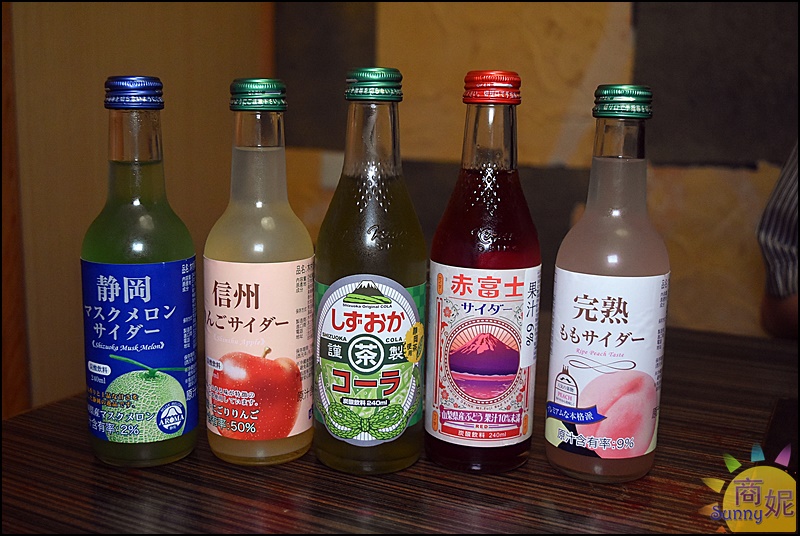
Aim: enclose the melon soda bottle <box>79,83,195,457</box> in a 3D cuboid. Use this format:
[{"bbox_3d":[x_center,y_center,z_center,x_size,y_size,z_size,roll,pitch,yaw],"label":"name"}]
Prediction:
[{"bbox_3d":[-0.133,0.001,0.478,0.057,0.195,0.057,0,11,-6],"label":"melon soda bottle"}]

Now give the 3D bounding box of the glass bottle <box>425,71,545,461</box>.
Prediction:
[{"bbox_3d":[0.043,0.002,0.479,0.057,0.201,0.057,2,11,3],"label":"glass bottle"}]

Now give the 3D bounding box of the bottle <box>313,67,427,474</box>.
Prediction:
[{"bbox_3d":[-0.015,0.001,0.475,0.057,0.201,0.057,2,11,2],"label":"bottle"}]

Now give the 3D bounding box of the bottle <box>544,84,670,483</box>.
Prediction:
[{"bbox_3d":[0.106,0.008,0.470,0.057,0.195,0.057,5,12,17],"label":"bottle"}]

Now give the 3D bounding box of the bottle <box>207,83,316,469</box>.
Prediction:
[{"bbox_3d":[-0.072,0.002,0.483,0.057,0.195,0.057,1,11,0],"label":"bottle"}]

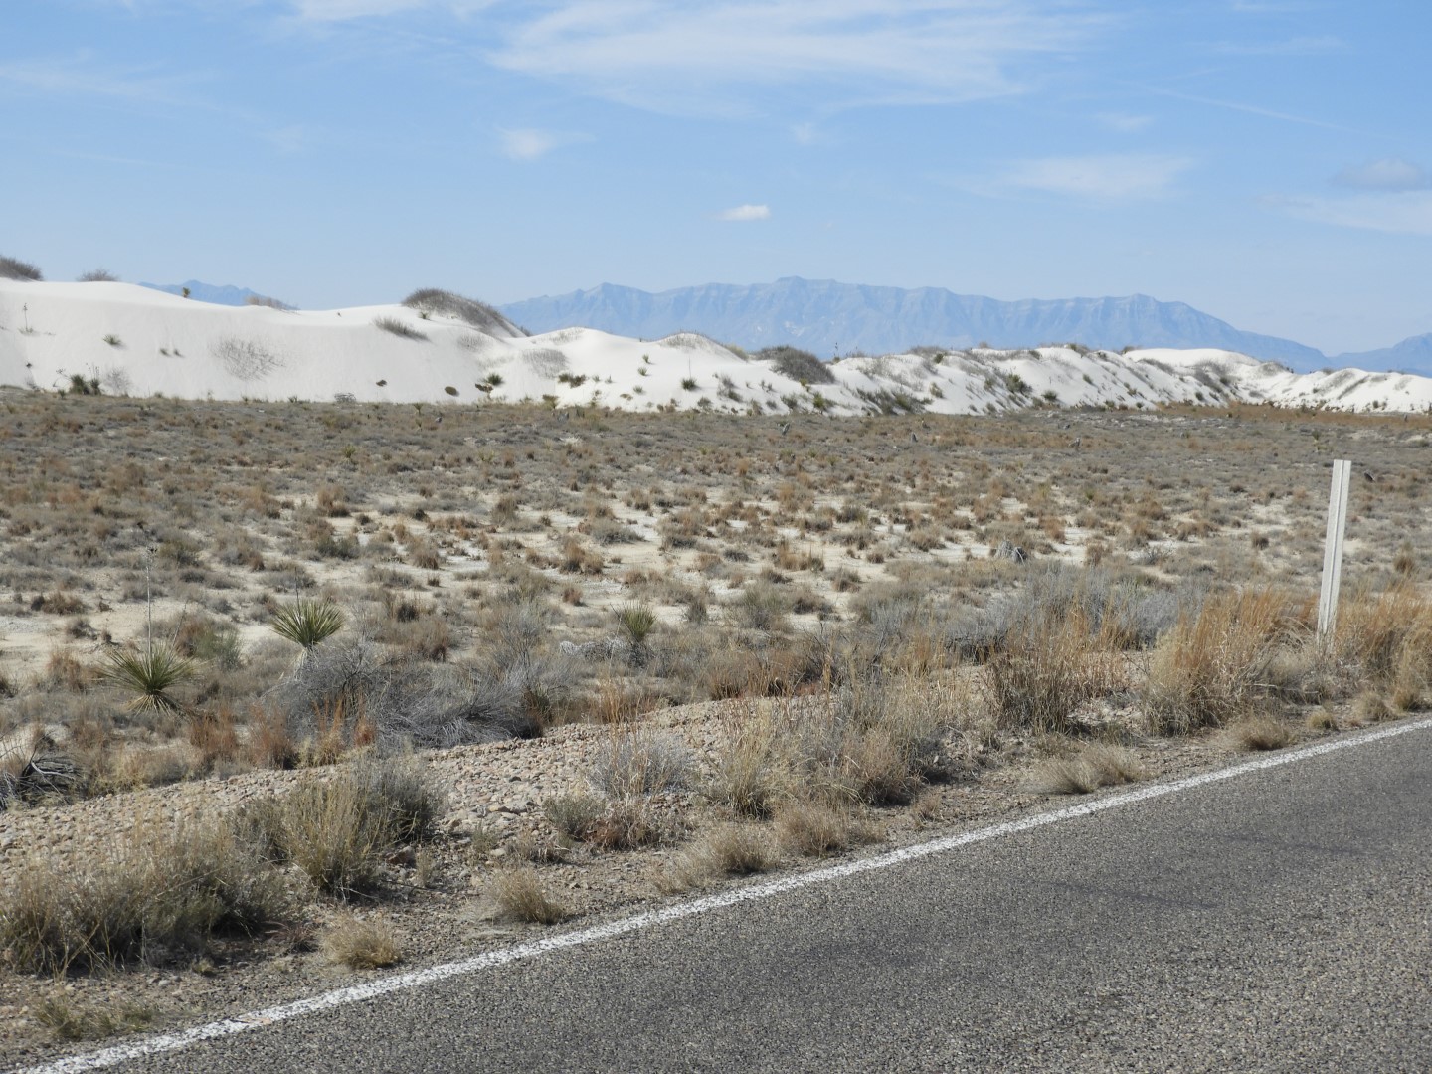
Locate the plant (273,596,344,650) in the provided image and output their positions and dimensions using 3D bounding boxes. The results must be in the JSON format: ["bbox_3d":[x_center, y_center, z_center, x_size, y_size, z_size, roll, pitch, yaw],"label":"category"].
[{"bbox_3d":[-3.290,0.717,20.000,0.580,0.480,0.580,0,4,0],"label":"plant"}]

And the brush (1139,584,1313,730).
[{"bbox_3d":[2.387,0.578,11.600,0.680,0.620,0.780,4,5,40],"label":"brush"}]

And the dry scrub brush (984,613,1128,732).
[{"bbox_3d":[1.541,0.614,11.300,0.580,0.520,0.650,4,5,40],"label":"dry scrub brush"}]

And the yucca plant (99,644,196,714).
[{"bbox_3d":[-3.938,0.988,17.200,0.670,0.500,0.670,0,4,0],"label":"yucca plant"}]

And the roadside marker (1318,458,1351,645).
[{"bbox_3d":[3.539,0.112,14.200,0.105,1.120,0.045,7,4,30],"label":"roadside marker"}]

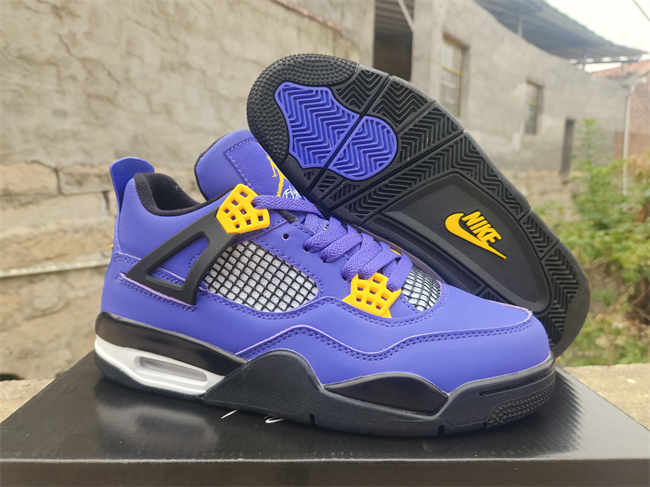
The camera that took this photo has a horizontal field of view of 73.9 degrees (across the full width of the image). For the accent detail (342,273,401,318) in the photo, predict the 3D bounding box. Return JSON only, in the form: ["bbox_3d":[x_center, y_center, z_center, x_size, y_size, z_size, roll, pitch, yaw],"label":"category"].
[{"bbox_3d":[0.026,0.027,0.240,0.034,0.030,0.009,2,-35,12],"label":"accent detail"}]

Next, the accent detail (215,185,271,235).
[{"bbox_3d":[-0.046,-0.019,0.250,0.036,0.031,0.010,2,-13,12],"label":"accent detail"}]

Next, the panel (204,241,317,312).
[{"bbox_3d":[-0.038,0.019,0.244,0.071,0.041,0.012,2,-8,12],"label":"panel"}]

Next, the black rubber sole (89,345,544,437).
[{"bbox_3d":[-0.010,0.068,0.282,0.300,0.041,0.112,2,7,12],"label":"black rubber sole"}]

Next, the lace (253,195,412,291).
[{"bbox_3d":[0.006,-0.002,0.270,0.100,0.026,0.062,26,12,8],"label":"lace"}]

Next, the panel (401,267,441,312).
[{"bbox_3d":[0.054,0.025,0.241,0.024,0.035,0.010,2,-33,12],"label":"panel"}]

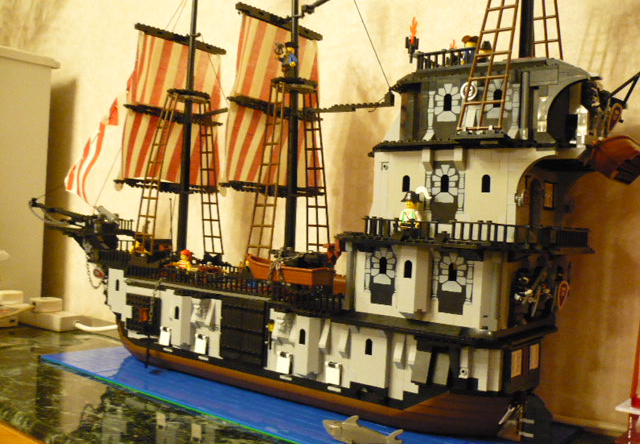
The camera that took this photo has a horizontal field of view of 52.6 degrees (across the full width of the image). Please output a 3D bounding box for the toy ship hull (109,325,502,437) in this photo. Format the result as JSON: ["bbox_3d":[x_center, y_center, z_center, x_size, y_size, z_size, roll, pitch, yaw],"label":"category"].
[{"bbox_3d":[-0.056,0.166,0.785,0.615,0.047,0.128,3,0,37],"label":"toy ship hull"}]

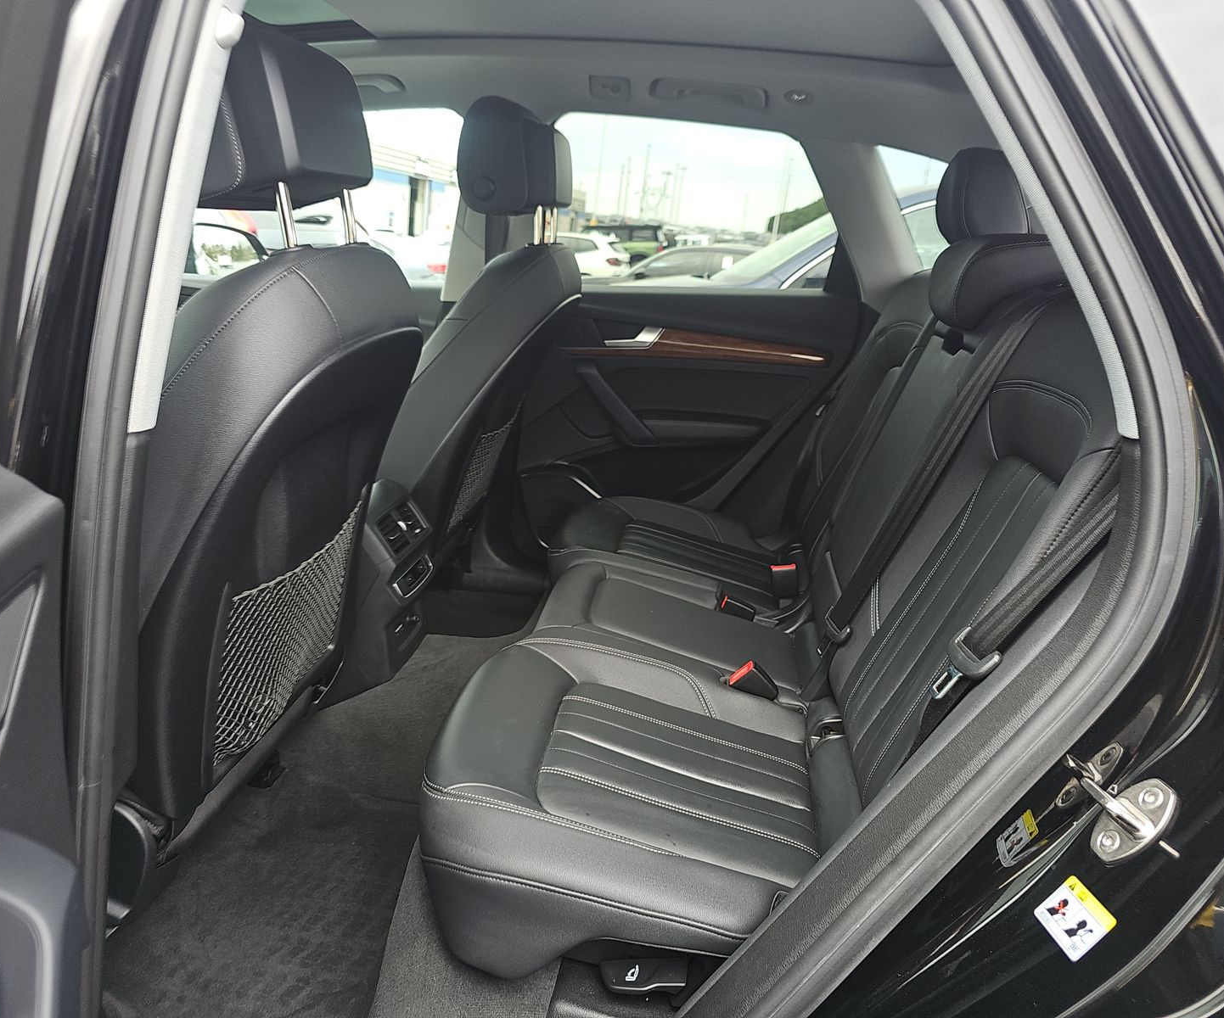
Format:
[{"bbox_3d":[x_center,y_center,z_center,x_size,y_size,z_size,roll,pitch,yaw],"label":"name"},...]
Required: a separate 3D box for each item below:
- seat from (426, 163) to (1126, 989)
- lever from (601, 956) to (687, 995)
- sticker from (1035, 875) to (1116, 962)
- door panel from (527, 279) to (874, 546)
[{"bbox_3d":[0.255,-0.079,1.418,0.840,1.000,1.250,5,18,6],"label":"seat"},{"bbox_3d":[0.038,0.538,1.038,0.100,0.035,0.032,5,18,6],"label":"lever"},{"bbox_3d":[0.342,0.302,0.665,0.002,0.043,0.051,37,9,-19],"label":"sticker"},{"bbox_3d":[0.181,-0.214,2.166,0.820,0.620,0.140,5,18,6],"label":"door panel"}]

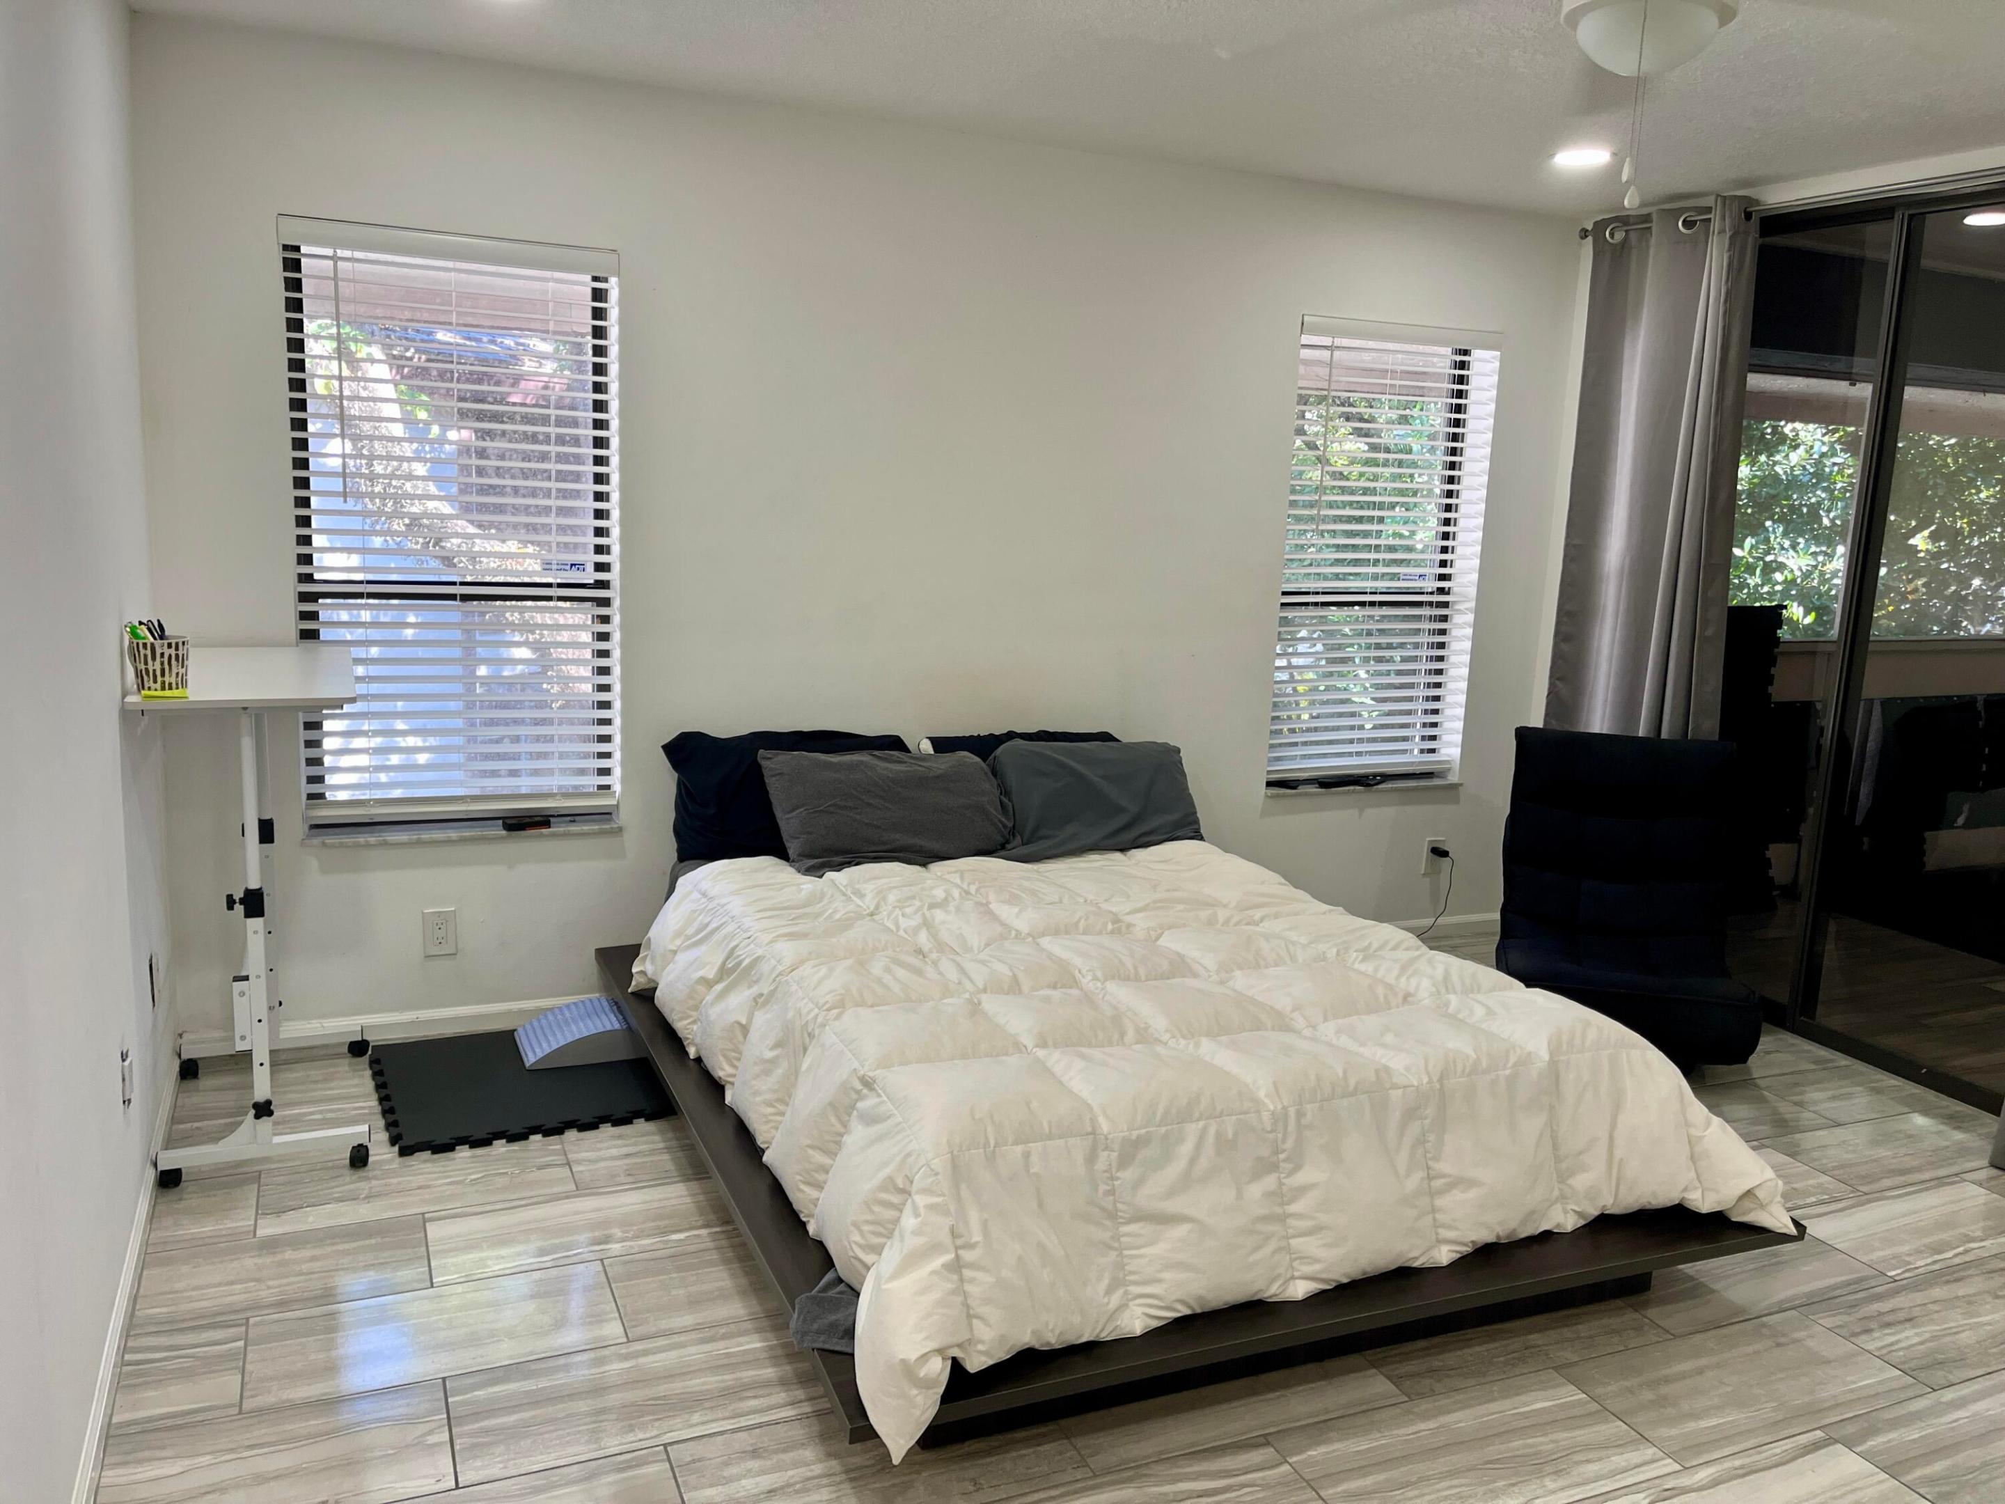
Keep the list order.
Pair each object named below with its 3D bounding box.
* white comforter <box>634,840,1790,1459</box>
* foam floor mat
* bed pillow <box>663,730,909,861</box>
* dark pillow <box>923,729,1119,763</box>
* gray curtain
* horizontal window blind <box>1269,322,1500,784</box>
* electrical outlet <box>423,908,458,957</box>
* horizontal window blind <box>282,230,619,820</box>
[{"bbox_3d":[0.260,0.583,3.325,1.779,0.369,2.119,-2,11,-23],"label":"white comforter"},{"bbox_3d":[-1.177,0.805,3.681,0.646,0.018,0.632,-2,11,-23],"label":"foam floor mat"},{"bbox_3d":[-0.569,0.120,4.129,0.700,0.364,0.175,-2,11,-23],"label":"bed pillow"},{"bbox_3d":[0.072,0.110,4.422,0.671,0.340,0.175,-2,11,-23],"label":"dark pillow"},{"bbox_3d":[1.964,-0.515,4.769,0.117,2.313,0.612,-2,11,-23],"label":"gray curtain"},{"bbox_3d":[1.234,-0.633,4.923,0.779,1.469,0.063,-2,11,-23],"label":"horizontal window blind"},{"bbox_3d":[-1.464,0.469,3.922,0.080,0.127,0.010,-2,11,-23],"label":"electrical outlet"},{"bbox_3d":[-1.359,-0.541,3.794,0.768,1.451,0.063,-2,11,-23],"label":"horizontal window blind"}]

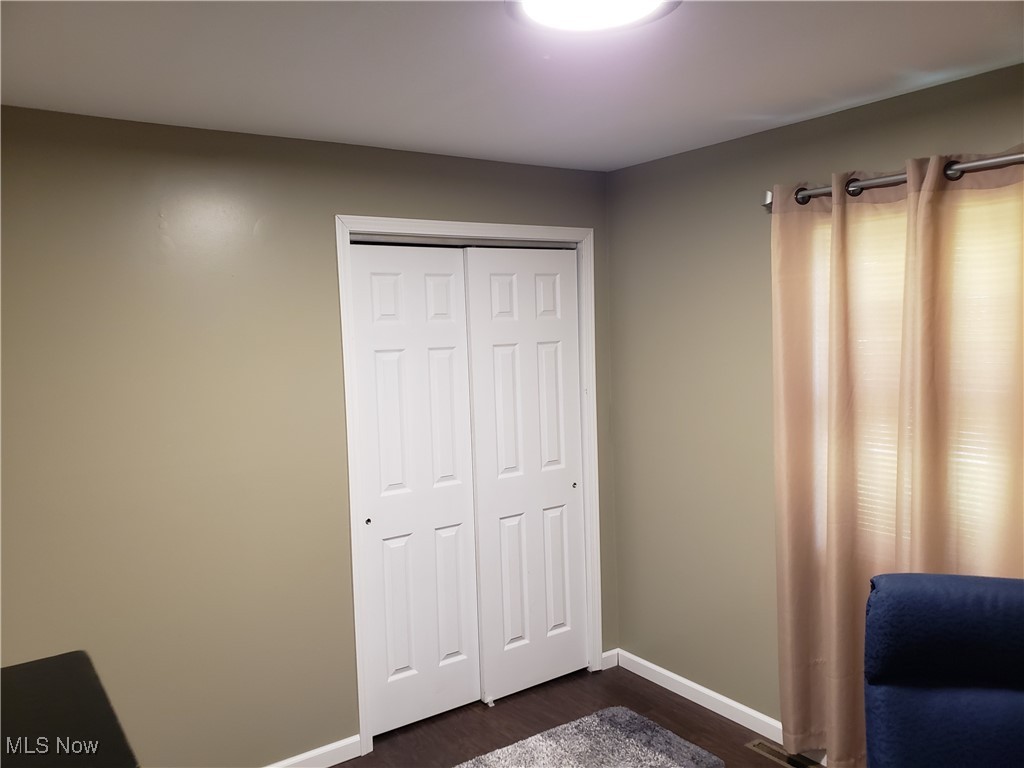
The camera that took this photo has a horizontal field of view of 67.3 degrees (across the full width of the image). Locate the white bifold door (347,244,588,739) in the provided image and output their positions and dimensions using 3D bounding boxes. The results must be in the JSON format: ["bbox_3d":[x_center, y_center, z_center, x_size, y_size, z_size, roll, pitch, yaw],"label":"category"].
[{"bbox_3d":[-0.153,0.419,3.401,1.157,2.016,0.085,-5,6,-35],"label":"white bifold door"}]

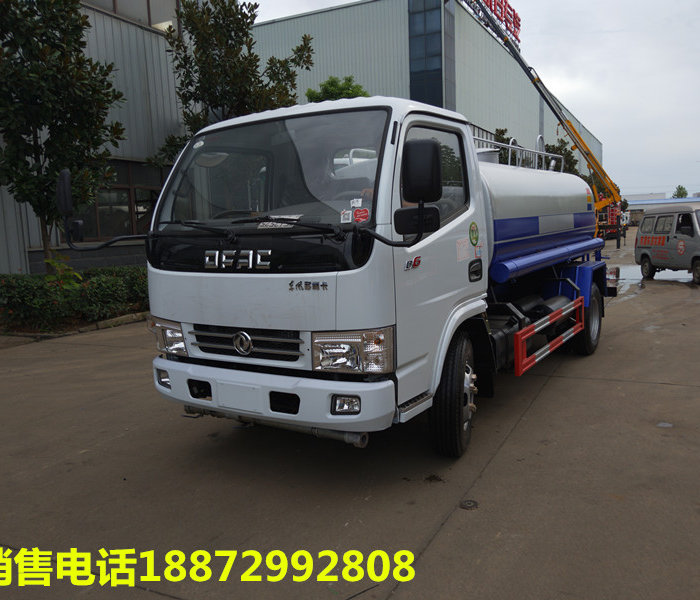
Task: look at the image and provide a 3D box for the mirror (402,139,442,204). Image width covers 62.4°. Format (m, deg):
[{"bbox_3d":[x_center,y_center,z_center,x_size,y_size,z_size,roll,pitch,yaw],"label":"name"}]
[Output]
[{"bbox_3d":[0.330,-0.584,2.626,0.187,0.303,0.091,-1,8,16],"label":"mirror"}]

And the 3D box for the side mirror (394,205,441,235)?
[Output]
[{"bbox_3d":[0.307,-0.364,2.626,0.207,0.131,0.081,-1,8,16],"label":"side mirror"}]

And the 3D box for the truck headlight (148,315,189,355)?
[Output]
[{"bbox_3d":[-1.116,0.220,3.615,0.424,0.232,0.192,2,9,34],"label":"truck headlight"}]

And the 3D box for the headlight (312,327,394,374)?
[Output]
[{"bbox_3d":[0.005,0.255,2.857,0.424,0.232,0.192,2,9,34],"label":"headlight"}]

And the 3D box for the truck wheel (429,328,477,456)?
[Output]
[{"bbox_3d":[0.670,0.603,3.710,0.220,0.780,0.780,0,8,17],"label":"truck wheel"}]

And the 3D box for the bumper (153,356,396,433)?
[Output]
[{"bbox_3d":[-0.560,0.509,3.245,1.778,0.273,0.253,2,9,34],"label":"bumper"}]

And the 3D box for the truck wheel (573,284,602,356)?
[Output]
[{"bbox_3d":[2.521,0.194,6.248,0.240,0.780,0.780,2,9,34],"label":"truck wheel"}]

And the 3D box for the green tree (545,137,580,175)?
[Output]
[{"bbox_3d":[11.158,-5.665,30.347,2.300,5.491,2.300,2,9,34],"label":"green tree"}]

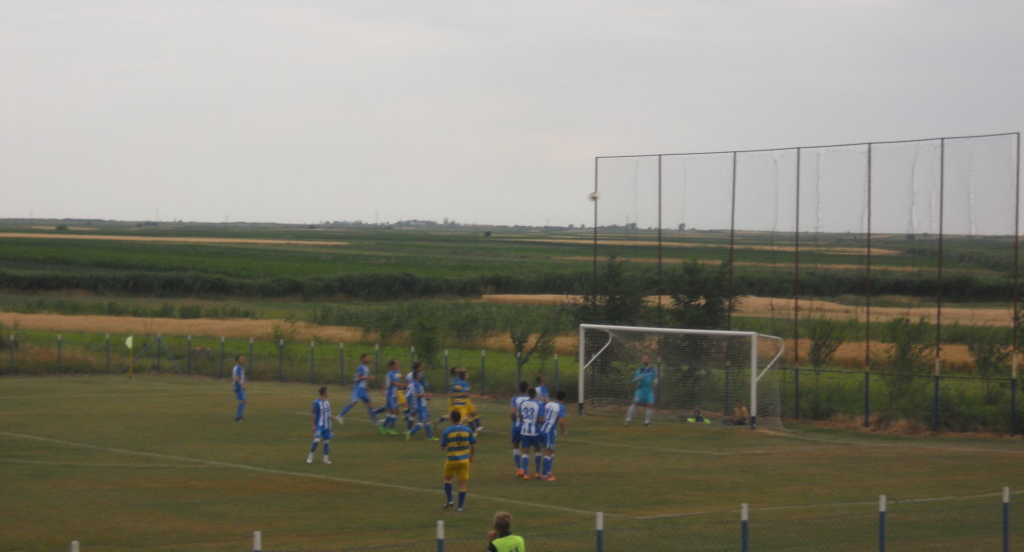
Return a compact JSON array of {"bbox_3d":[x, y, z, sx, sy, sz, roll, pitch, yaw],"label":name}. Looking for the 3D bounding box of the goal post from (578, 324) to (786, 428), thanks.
[{"bbox_3d":[4.594,2.696,74.200,1.150,2.560,7.560,0,1,-35],"label":"goal post"}]

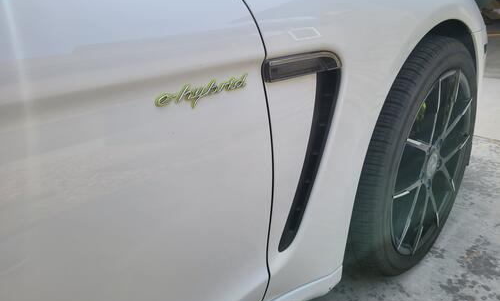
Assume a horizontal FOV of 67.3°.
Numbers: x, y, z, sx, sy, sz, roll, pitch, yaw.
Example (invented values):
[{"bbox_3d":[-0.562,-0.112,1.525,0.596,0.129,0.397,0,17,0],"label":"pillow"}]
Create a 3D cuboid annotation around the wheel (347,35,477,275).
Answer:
[{"bbox_3d":[0.471,0.016,1.197,0.710,0.710,0.260,-22,29,-40],"label":"wheel"}]

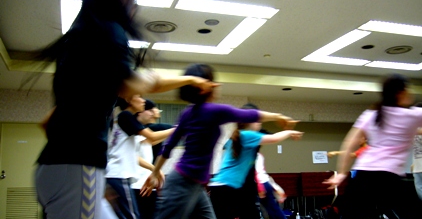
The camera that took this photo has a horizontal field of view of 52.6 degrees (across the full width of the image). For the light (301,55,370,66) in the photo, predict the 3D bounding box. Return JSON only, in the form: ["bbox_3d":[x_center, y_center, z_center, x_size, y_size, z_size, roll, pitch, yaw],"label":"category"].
[{"bbox_3d":[2.216,-0.875,7.490,1.250,0.070,0.290,2,-11,-18],"label":"light"}]

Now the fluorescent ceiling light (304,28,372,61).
[{"bbox_3d":[1.967,-1.014,6.698,0.290,0.070,1.380,2,-11,-18],"label":"fluorescent ceiling light"}]

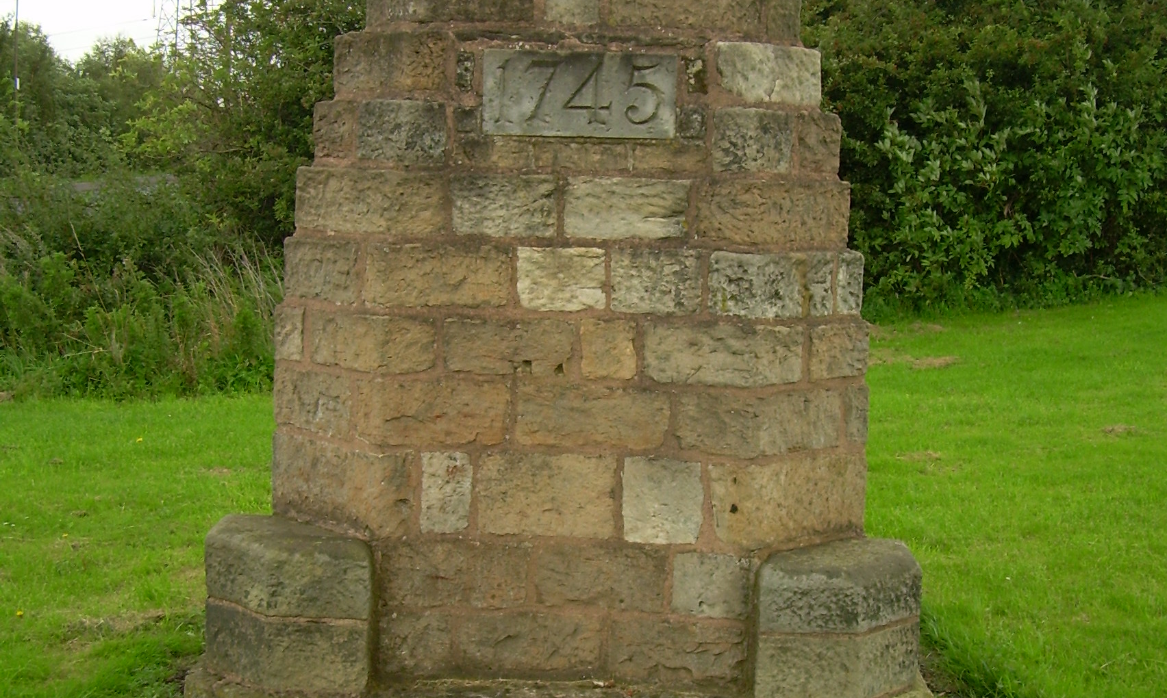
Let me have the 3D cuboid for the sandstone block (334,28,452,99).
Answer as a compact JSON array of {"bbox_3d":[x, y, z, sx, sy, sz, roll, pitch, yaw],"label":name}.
[{"bbox_3d":[-0.524,-0.773,4.702,0.345,0.171,0.260,2,4,0],"label":"sandstone block"}]

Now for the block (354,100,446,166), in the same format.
[{"bbox_3d":[-0.459,-0.559,4.428,0.222,0.162,0.190,2,4,1],"label":"block"}]

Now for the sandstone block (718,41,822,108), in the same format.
[{"bbox_3d":[0.486,-0.733,4.604,0.271,0.161,0.200,2,5,0],"label":"sandstone block"}]

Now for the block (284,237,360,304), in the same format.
[{"bbox_3d":[-0.623,-0.207,4.558,0.180,0.168,0.336,-3,6,-44],"label":"block"}]

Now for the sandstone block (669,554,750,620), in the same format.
[{"bbox_3d":[0.310,0.576,4.281,0.192,0.165,0.140,2,6,0],"label":"sandstone block"}]

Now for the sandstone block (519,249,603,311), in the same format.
[{"bbox_3d":[-0.055,-0.179,4.237,0.219,0.151,0.150,2,6,0],"label":"sandstone block"}]

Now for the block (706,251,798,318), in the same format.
[{"bbox_3d":[0.418,-0.162,4.243,0.228,0.163,0.160,2,6,0],"label":"block"}]

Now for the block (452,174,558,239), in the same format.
[{"bbox_3d":[-0.206,-0.382,4.596,0.275,0.163,0.200,2,4,0],"label":"block"}]

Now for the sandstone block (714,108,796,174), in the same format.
[{"bbox_3d":[0.429,-0.534,4.414,0.199,0.159,0.190,2,4,1],"label":"sandstone block"}]

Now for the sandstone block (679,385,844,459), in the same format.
[{"bbox_3d":[0.478,0.192,4.626,0.471,0.176,0.300,2,4,0],"label":"sandstone block"}]

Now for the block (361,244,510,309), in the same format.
[{"bbox_3d":[-0.380,-0.199,4.570,0.377,0.158,0.200,2,5,0],"label":"block"}]

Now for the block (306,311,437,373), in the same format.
[{"bbox_3d":[-0.551,-0.030,4.486,0.355,0.150,0.271,2,4,1],"label":"block"}]

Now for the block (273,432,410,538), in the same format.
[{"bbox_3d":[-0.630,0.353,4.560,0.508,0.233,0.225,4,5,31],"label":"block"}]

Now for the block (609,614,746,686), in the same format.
[{"bbox_3d":[0.249,0.792,4.632,0.359,0.184,0.200,2,5,0],"label":"block"}]

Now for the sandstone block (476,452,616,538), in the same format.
[{"bbox_3d":[-0.098,0.379,4.596,0.368,0.220,0.200,2,4,0],"label":"sandstone block"}]

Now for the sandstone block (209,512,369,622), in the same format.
[{"bbox_3d":[-0.774,0.577,4.612,0.473,0.189,0.440,2,4,0],"label":"sandstone block"}]

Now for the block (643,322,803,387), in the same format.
[{"bbox_3d":[0.376,0.009,4.590,0.435,0.166,0.240,2,4,0],"label":"block"}]

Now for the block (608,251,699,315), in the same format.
[{"bbox_3d":[0.185,-0.175,4.416,0.228,0.154,0.180,2,4,1],"label":"block"}]

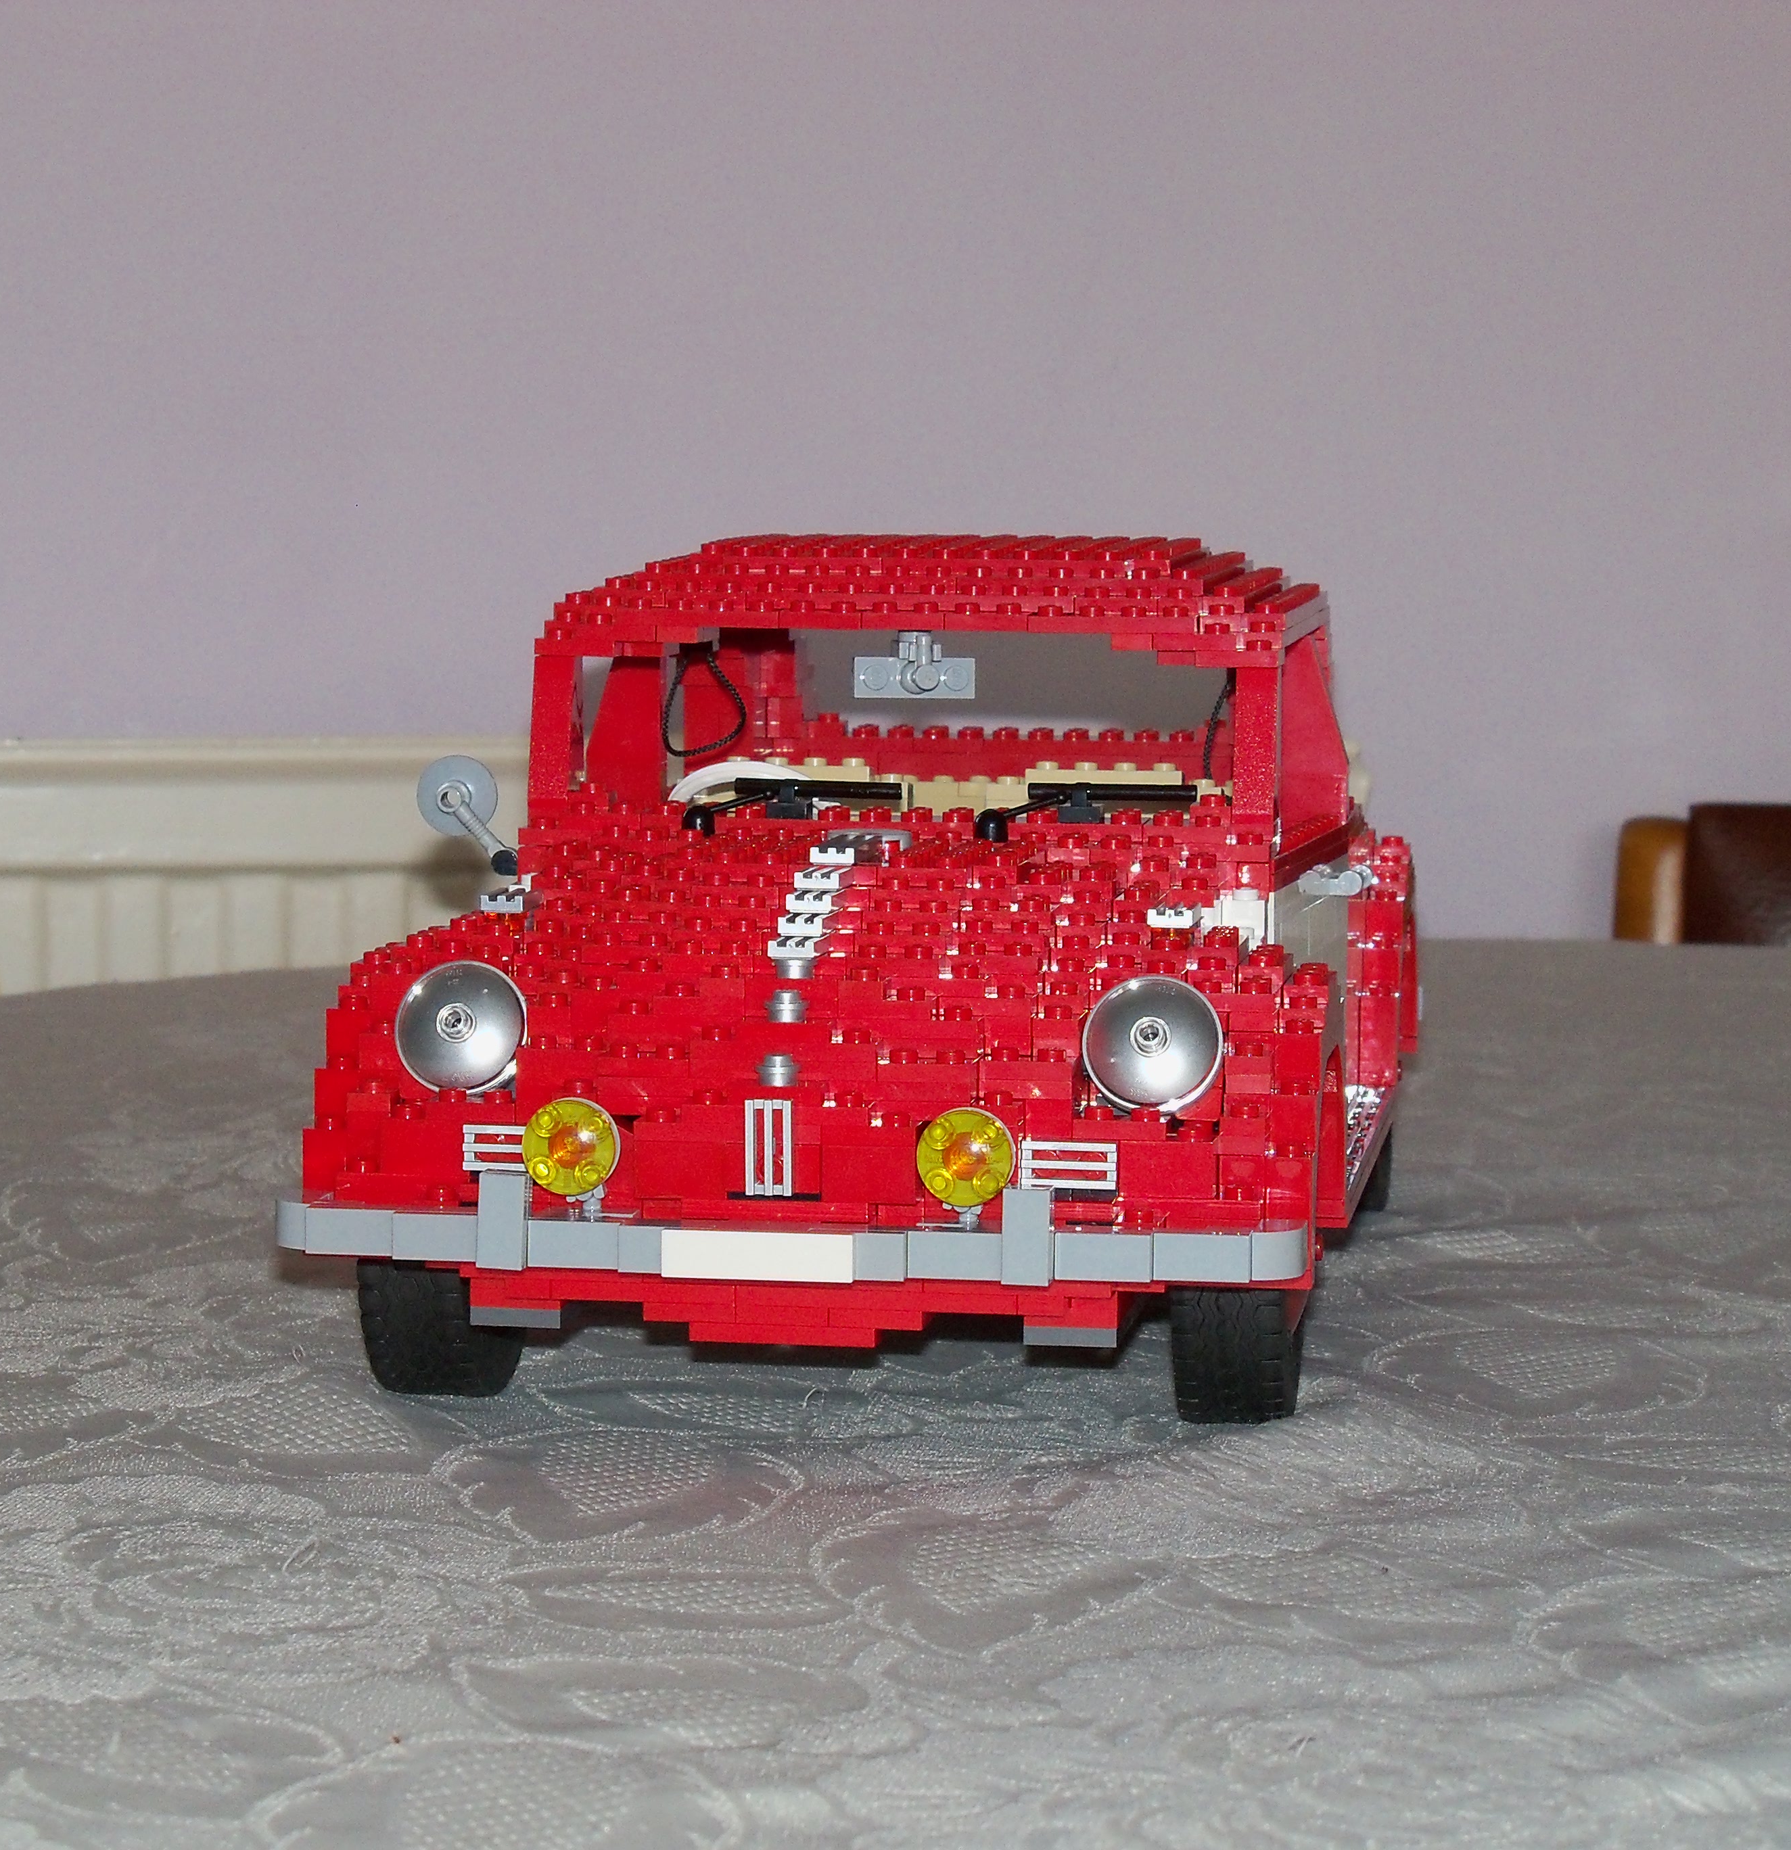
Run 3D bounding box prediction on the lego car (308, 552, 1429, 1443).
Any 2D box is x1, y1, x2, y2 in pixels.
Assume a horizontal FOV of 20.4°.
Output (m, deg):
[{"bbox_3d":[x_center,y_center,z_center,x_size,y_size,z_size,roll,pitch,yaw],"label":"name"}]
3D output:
[{"bbox_3d":[0.011,-0.003,1.022,0.181,0.155,0.427,1,5,9],"label":"lego car"}]

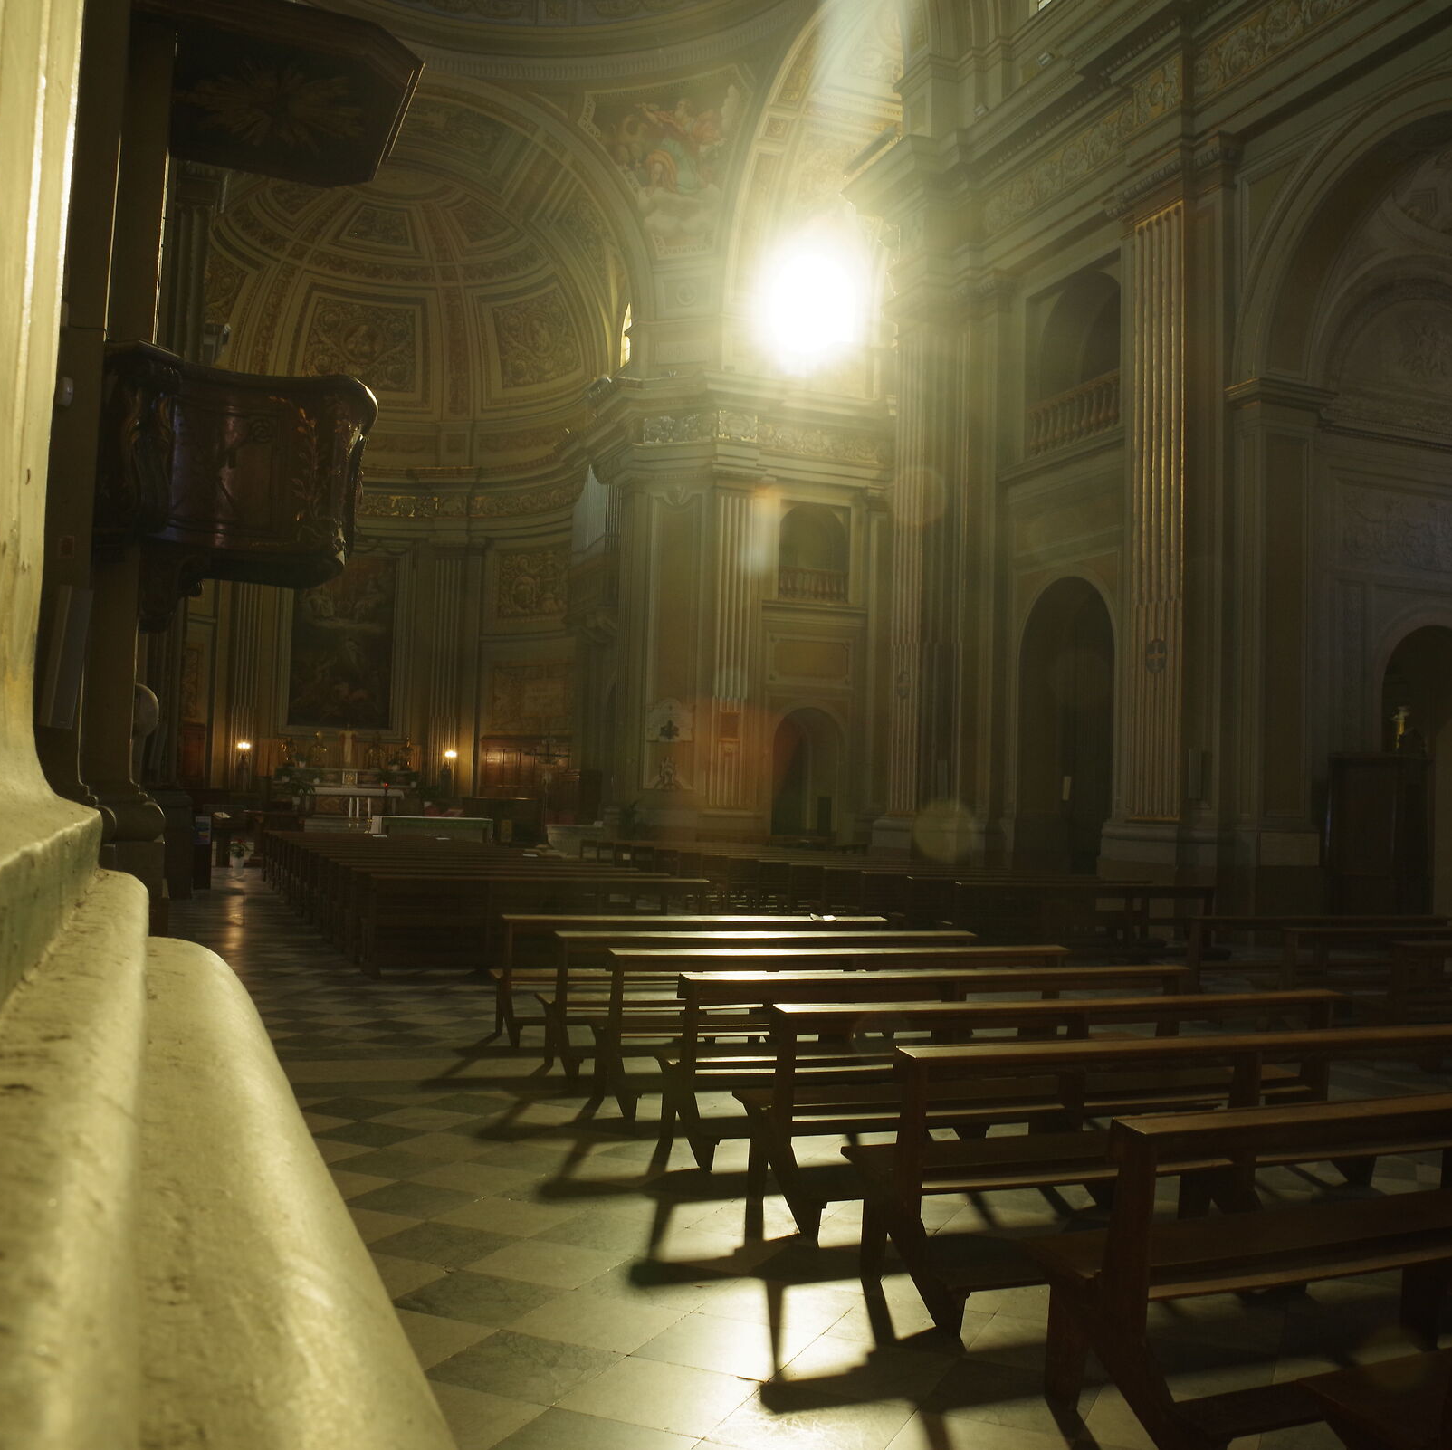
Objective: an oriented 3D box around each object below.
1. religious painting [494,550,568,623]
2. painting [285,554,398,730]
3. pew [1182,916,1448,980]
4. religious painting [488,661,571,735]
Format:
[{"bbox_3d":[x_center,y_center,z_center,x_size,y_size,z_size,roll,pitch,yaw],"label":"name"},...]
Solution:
[{"bbox_3d":[-7.038,-5.208,53.263,4.008,2.571,0.300,-1,-4,42],"label":"religious painting"},{"bbox_3d":[-14.291,-3.070,54.161,3.859,6.593,0.180,3,-3,-22],"label":"painting"},{"bbox_3d":[5.322,2.157,12.948,3.089,0.880,0.836,3,-3,-22],"label":"pew"},{"bbox_3d":[-7.042,-1.004,52.838,4.712,2.539,0.300,-1,-4,44],"label":"religious painting"}]

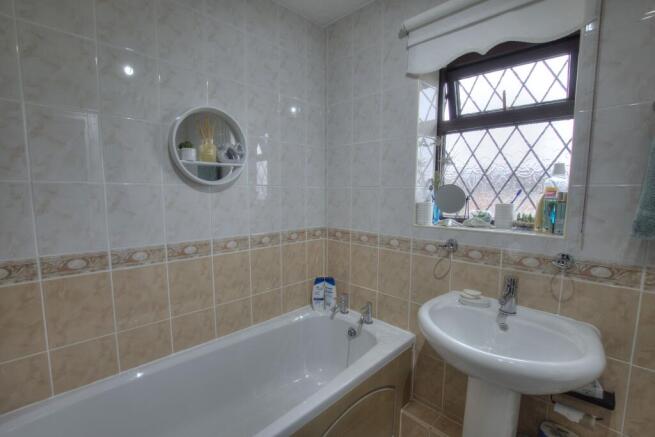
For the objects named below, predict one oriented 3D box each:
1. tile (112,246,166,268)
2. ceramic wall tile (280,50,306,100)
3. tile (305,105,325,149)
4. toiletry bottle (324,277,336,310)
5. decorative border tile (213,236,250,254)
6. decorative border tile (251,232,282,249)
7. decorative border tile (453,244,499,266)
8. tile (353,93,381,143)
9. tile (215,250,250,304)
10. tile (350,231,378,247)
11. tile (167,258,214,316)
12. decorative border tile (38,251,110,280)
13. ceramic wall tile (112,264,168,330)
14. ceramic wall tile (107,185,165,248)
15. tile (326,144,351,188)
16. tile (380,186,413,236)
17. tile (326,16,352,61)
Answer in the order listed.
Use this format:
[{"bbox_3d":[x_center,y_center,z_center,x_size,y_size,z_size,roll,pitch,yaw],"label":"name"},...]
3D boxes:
[{"bbox_3d":[-0.808,0.166,1.175,0.200,0.078,0.010,-5,7,-42],"label":"tile"},{"bbox_3d":[-0.201,-0.831,1.599,0.200,0.250,0.010,-5,8,-44],"label":"ceramic wall tile"},{"bbox_3d":[-0.074,-0.587,1.727,0.146,0.257,0.009,-5,7,-42],"label":"tile"},{"bbox_3d":[0.020,0.487,1.774,0.075,0.214,0.046,0,5,1],"label":"toiletry bottle"},{"bbox_3d":[-0.497,0.138,1.421,0.200,0.077,0.009,-5,7,-42],"label":"decorative border tile"},{"bbox_3d":[-0.356,0.130,1.574,0.198,0.077,0.010,-5,8,-41],"label":"decorative border tile"},{"bbox_3d":[0.664,0.162,1.225,0.200,0.080,0.010,5,7,43],"label":"decorative border tile"},{"bbox_3d":[0.231,-0.577,1.578,0.200,0.258,0.009,5,7,43],"label":"tile"},{"bbox_3d":[-0.505,0.312,1.455,0.198,0.258,0.010,-5,8,-42],"label":"tile"},{"bbox_3d":[0.227,0.121,1.625,0.200,0.080,0.010,5,7,43],"label":"tile"},{"bbox_3d":[-0.658,0.327,1.329,0.200,0.262,0.010,-5,7,-42],"label":"tile"},{"bbox_3d":[-0.955,0.178,1.045,0.198,0.077,0.010,-5,8,-41],"label":"decorative border tile"},{"bbox_3d":[-0.789,0.329,1.166,0.200,0.258,0.009,-5,7,-42],"label":"ceramic wall tile"},{"bbox_3d":[-0.804,-0.009,1.160,0.198,0.266,0.010,-5,8,-41],"label":"ceramic wall tile"},{"bbox_3d":[0.077,-0.329,1.746,0.205,0.262,0.010,5,7,42],"label":"tile"},{"bbox_3d":[0.376,-0.038,1.501,0.200,0.262,0.010,5,7,42],"label":"tile"},{"bbox_3d":[0.077,-1.091,1.683,0.205,0.225,0.010,5,7,41],"label":"tile"}]

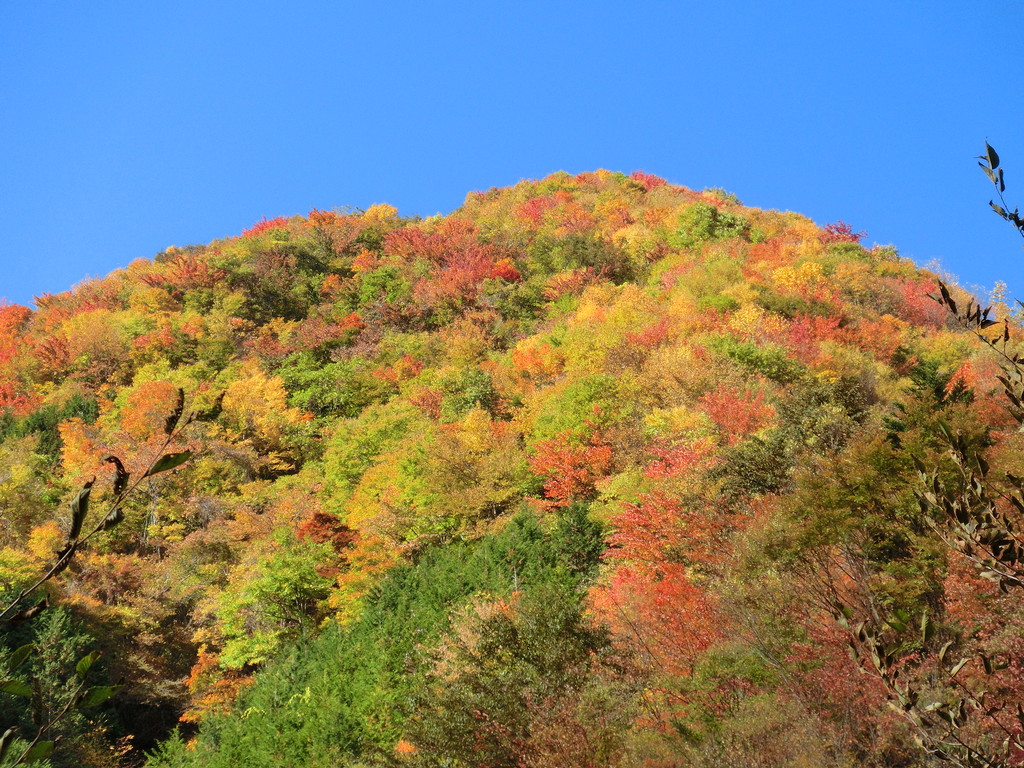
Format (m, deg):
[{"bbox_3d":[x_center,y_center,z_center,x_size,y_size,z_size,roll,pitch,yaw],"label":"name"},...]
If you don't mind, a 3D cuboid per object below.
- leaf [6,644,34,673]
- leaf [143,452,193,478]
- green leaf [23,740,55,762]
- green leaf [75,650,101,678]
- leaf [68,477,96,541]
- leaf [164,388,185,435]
[{"bbox_3d":[-0.704,0.393,3.900,0.026,0.055,0.018,44,0,-3],"label":"leaf"},{"bbox_3d":[-0.505,0.117,4.000,0.077,0.026,0.020,-29,2,0],"label":"leaf"},{"bbox_3d":[-0.678,0.527,3.900,0.055,0.026,0.017,-33,-1,0],"label":"green leaf"},{"bbox_3d":[-0.608,0.402,3.900,0.025,0.052,0.018,38,0,-3],"label":"green leaf"},{"bbox_3d":[-0.631,0.184,4.000,0.027,0.104,0.025,20,0,-8],"label":"leaf"},{"bbox_3d":[-0.496,0.040,4.000,0.020,0.070,0.020,16,0,-7],"label":"leaf"}]

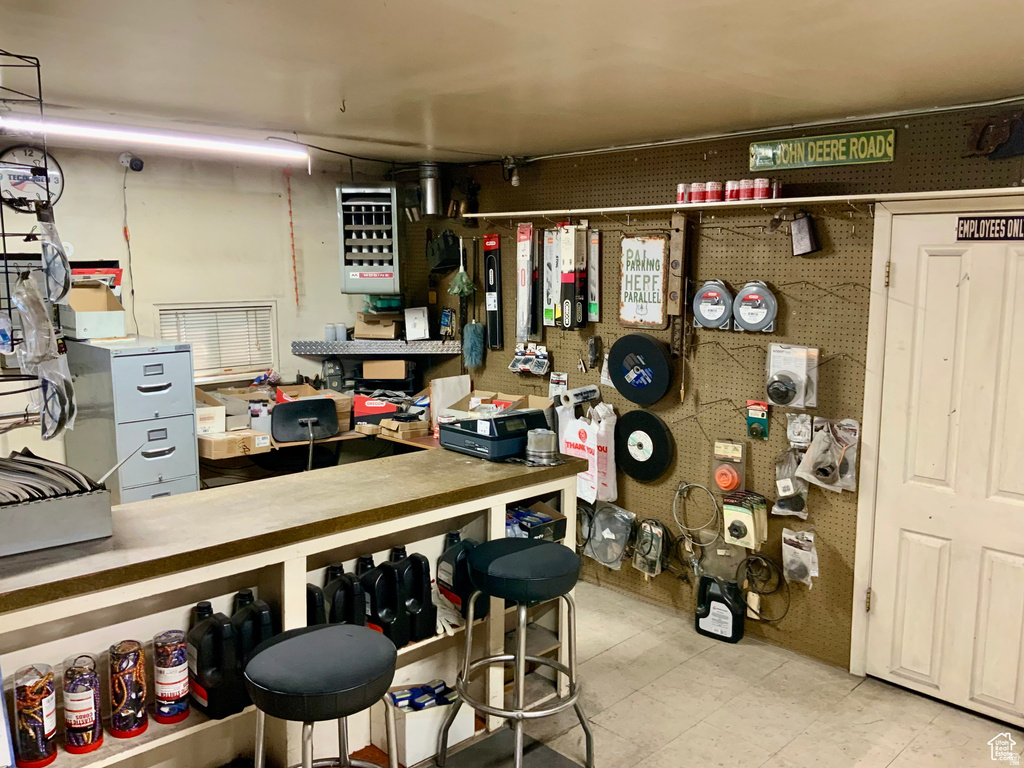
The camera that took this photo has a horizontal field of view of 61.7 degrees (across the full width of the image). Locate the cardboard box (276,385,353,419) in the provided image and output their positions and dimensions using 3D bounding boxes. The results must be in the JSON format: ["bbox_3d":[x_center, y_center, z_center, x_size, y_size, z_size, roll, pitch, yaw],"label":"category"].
[{"bbox_3d":[-1.093,0.142,4.745,0.330,0.230,0.340,-7,11,-44],"label":"cardboard box"}]

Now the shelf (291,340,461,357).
[{"bbox_3d":[-0.800,-0.246,5.312,1.000,0.077,0.480,0,7,1],"label":"shelf"}]

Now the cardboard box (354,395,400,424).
[{"bbox_3d":[-0.794,0.144,4.953,0.245,0.172,0.180,-2,8,-16],"label":"cardboard box"}]

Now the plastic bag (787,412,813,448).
[{"bbox_3d":[1.185,0.193,3.541,0.085,0.134,0.040,7,10,44],"label":"plastic bag"}]

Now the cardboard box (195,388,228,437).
[{"bbox_3d":[-1.528,0.128,4.214,0.180,0.220,0.210,-5,9,-33],"label":"cardboard box"}]

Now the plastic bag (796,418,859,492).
[{"bbox_3d":[1.261,0.282,3.434,0.198,0.256,0.100,7,10,44],"label":"plastic bag"}]

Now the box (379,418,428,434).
[{"bbox_3d":[-0.585,0.224,4.591,0.200,0.050,0.190,7,10,44],"label":"box"}]

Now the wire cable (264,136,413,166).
[{"bbox_3d":[-0.822,-1.121,4.181,0.780,0.080,0.040,-6,10,-38],"label":"wire cable"}]

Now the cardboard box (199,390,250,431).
[{"bbox_3d":[-1.483,0.166,4.378,0.190,0.210,0.340,-7,11,-44],"label":"cardboard box"}]

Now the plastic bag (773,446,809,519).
[{"bbox_3d":[1.157,0.413,3.562,0.119,0.270,0.060,7,10,44],"label":"plastic bag"}]

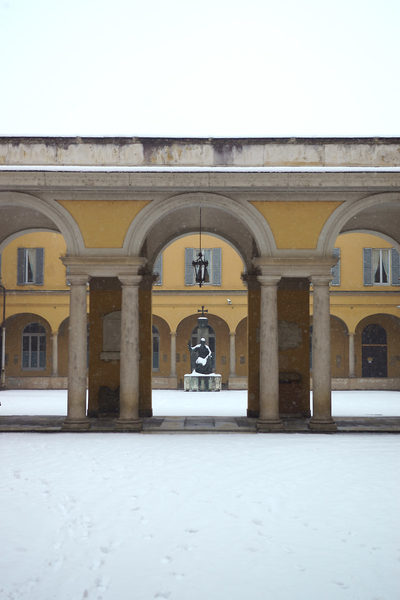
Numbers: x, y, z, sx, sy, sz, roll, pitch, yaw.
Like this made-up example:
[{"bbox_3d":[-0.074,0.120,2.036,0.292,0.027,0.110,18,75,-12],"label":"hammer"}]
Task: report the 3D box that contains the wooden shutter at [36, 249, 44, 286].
[{"bbox_3d":[-9.039,-1.867,49.064,0.436,2.104,0.060,0,-4,0],"label":"wooden shutter"}]

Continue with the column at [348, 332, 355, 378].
[{"bbox_3d":[8.558,3.069,49.037,0.360,2.560,0.360,0,-4,0],"label":"column"}]

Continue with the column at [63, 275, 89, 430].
[{"bbox_3d":[-2.913,1.249,20.763,0.650,3.673,0.650,0,-4,0],"label":"column"}]

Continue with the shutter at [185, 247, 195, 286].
[{"bbox_3d":[-0.543,-1.758,46.117,0.458,1.978,0.060,0,-4,0],"label":"shutter"}]

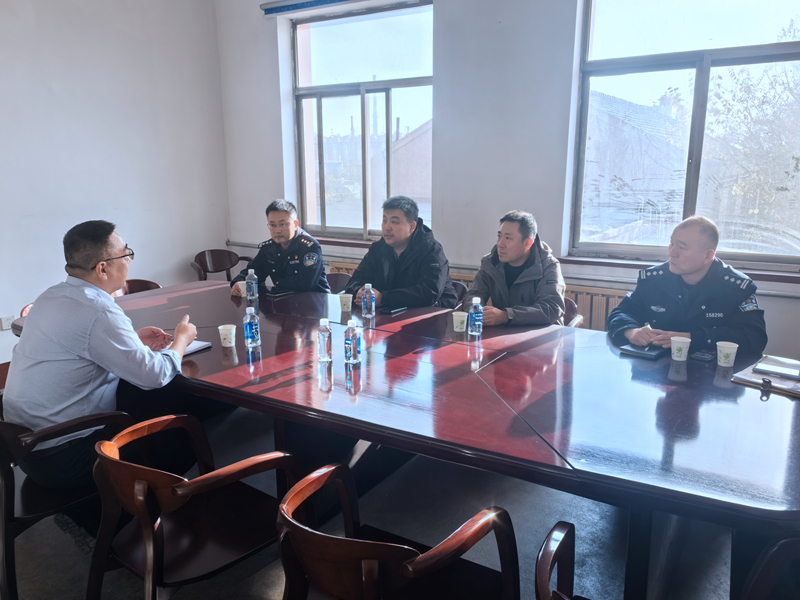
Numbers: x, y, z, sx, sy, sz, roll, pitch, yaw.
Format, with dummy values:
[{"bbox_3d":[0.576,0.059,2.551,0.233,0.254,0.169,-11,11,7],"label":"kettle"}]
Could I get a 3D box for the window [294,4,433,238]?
[{"bbox_3d":[-0.270,-1.423,5.181,1.478,1.841,0.100,7,14,31],"label":"window"}]

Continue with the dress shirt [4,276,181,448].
[{"bbox_3d":[-1.117,0.174,2.221,0.550,0.550,0.540,11,17,41],"label":"dress shirt"}]

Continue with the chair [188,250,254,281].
[{"bbox_3d":[-1.419,0.003,5.222,0.550,0.790,0.550,-8,15,-33],"label":"chair"}]

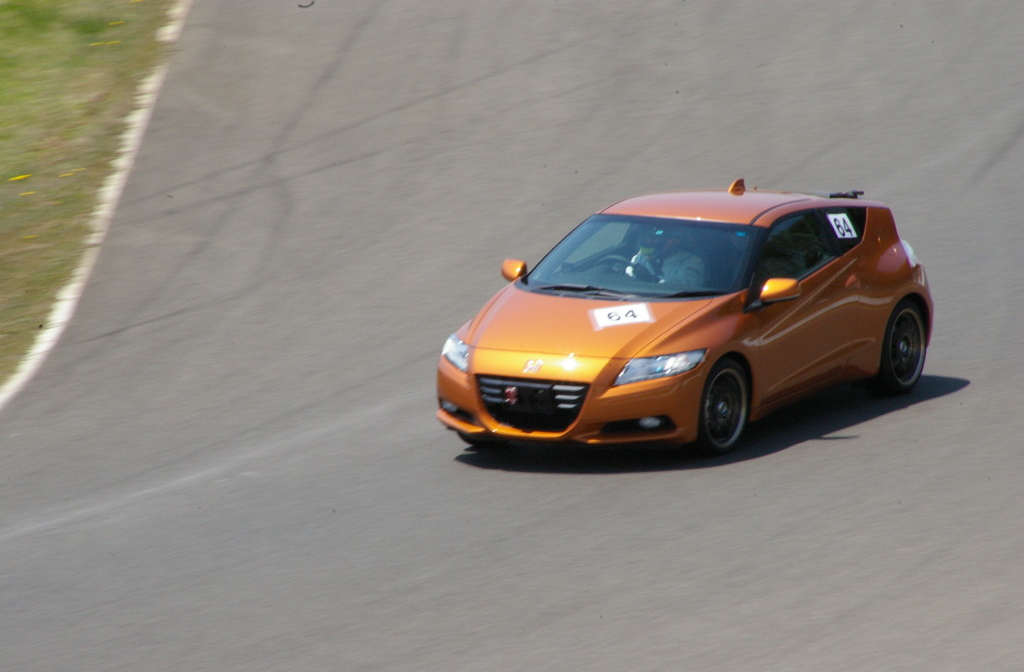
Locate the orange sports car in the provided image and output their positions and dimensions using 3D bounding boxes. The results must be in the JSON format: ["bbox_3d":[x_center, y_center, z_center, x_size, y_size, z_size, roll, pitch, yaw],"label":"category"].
[{"bbox_3d":[1.068,-0.170,64.300,1.820,1.380,4.080,4,10,28],"label":"orange sports car"}]

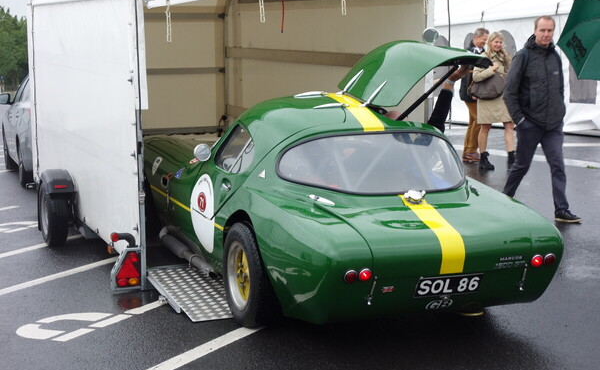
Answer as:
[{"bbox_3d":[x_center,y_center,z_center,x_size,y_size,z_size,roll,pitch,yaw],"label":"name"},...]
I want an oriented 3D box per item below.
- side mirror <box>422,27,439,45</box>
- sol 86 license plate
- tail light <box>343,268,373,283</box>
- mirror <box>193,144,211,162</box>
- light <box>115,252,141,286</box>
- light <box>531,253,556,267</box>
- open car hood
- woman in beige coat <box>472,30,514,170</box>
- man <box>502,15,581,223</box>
[{"bbox_3d":[0.848,-0.965,7.364,0.115,0.120,0.060,-3,8,-21],"label":"side mirror"},{"bbox_3d":[0.728,0.494,5.546,0.360,0.115,0.015,-3,31,-21],"label":"sol 86 license plate"},{"bbox_3d":[0.276,0.429,5.355,0.145,0.070,0.045,-3,8,-21],"label":"tail light"},{"bbox_3d":[-0.603,-0.199,6.967,0.110,0.110,0.060,-3,8,-21],"label":"mirror"},{"bbox_3d":[-1.053,0.520,6.956,0.165,0.225,0.060,-3,8,-21],"label":"light"},{"bbox_3d":[1.234,0.382,5.734,0.145,0.070,0.045,-3,8,-21],"label":"light"},{"bbox_3d":[0.718,-0.686,7.005,0.920,0.400,0.800,-3,8,-21],"label":"open car hood"},{"bbox_3d":[2.282,-1.004,13.329,0.500,1.620,0.380,-4,9,-25],"label":"woman in beige coat"},{"bbox_3d":[2.100,-0.587,9.853,0.540,1.750,0.680,-5,9,-32],"label":"man"}]

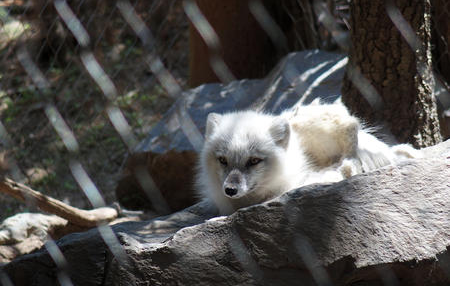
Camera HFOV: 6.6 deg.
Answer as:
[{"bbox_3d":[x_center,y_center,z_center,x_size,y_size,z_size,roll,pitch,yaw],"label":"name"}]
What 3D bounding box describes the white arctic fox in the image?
[{"bbox_3d":[0.135,0.031,6.450,0.250,0.200,0.470,9,15,37],"label":"white arctic fox"}]

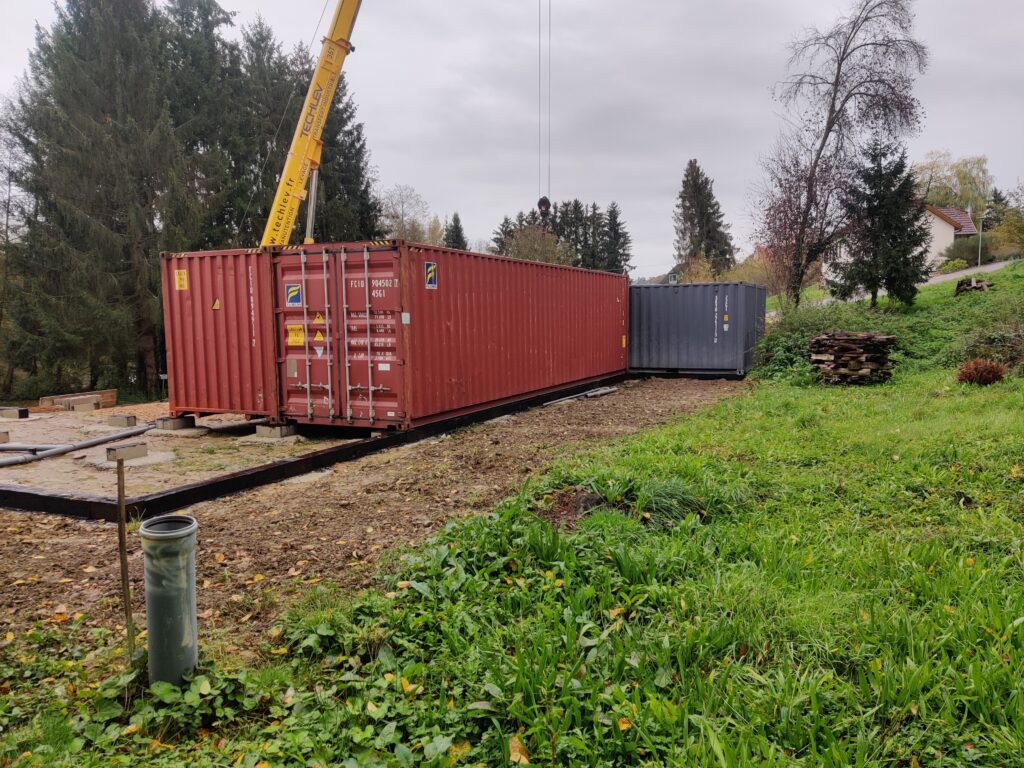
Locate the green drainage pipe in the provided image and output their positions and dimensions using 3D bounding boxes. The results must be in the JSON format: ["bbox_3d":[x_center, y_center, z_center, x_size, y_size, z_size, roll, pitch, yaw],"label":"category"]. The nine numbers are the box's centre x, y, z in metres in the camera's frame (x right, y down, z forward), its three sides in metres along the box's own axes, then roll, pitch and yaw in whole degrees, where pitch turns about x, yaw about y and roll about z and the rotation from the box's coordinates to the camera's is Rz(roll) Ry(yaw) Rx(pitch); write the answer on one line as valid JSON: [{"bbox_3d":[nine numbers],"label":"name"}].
[{"bbox_3d":[-1.735,1.111,4.085,0.292,0.799,0.292,-1,5,0],"label":"green drainage pipe"}]

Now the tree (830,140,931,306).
[{"bbox_3d":[14.336,-6.224,31.276,3.800,6.400,3.600,-1,5,0],"label":"tree"}]

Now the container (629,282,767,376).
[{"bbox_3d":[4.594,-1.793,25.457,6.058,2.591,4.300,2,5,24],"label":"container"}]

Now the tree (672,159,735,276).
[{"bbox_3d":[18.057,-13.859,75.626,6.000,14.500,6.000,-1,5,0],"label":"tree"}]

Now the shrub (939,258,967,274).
[{"bbox_3d":[31.508,-8.386,57.000,2.100,1.120,1.700,-1,5,0],"label":"shrub"}]

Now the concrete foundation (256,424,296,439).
[{"bbox_3d":[-3.866,0.768,13.143,0.510,0.180,0.390,2,5,24],"label":"concrete foundation"}]

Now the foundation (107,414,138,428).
[{"bbox_3d":[-7.061,0.678,14.497,0.470,0.175,0.190,2,5,24],"label":"foundation"}]

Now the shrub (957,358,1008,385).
[{"bbox_3d":[9.543,-0.254,16.200,1.030,0.520,0.850,-1,5,0],"label":"shrub"}]

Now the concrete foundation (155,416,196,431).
[{"bbox_3d":[-5.952,0.696,14.155,0.440,0.175,0.460,2,5,24],"label":"concrete foundation"}]

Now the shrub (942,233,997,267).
[{"bbox_3d":[34.368,-10.104,60.000,4.300,2.500,3.200,-1,5,0],"label":"shrub"}]

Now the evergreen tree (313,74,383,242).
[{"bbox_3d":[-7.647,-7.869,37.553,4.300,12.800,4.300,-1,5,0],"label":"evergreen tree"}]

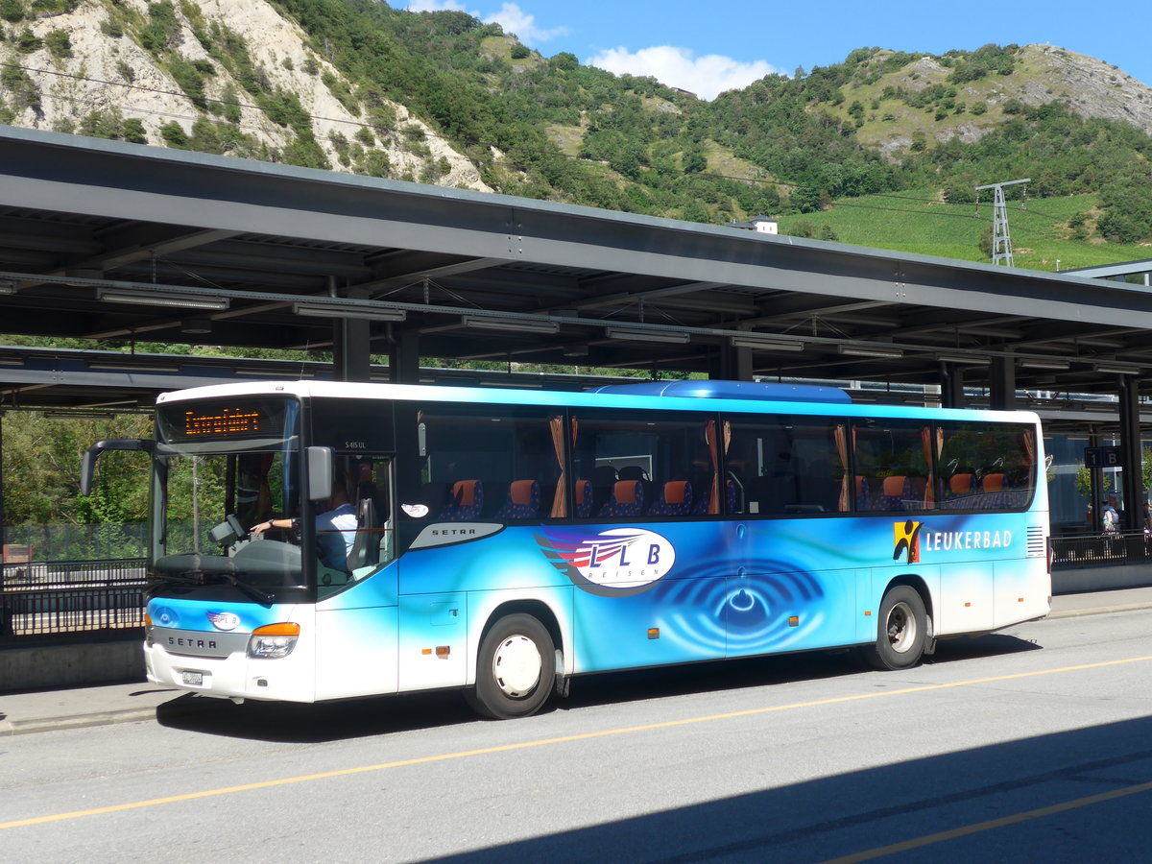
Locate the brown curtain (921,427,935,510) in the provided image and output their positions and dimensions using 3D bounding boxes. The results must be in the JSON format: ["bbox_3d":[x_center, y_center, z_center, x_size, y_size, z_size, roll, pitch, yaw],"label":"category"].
[{"bbox_3d":[4.219,0.432,21.950,0.175,0.986,0.090,1,-2,-44],"label":"brown curtain"}]

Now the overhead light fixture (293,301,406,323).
[{"bbox_3d":[-2.636,-1.399,21.339,1.540,0.130,0.120,1,-3,-44],"label":"overhead light fixture"}]

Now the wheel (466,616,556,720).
[{"bbox_3d":[-0.666,2.195,17.188,1.000,1.000,0.300,1,-2,-44],"label":"wheel"}]

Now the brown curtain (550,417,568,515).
[{"bbox_3d":[-0.175,0.341,18.052,0.220,0.990,0.080,1,-3,-44],"label":"brown curtain"}]

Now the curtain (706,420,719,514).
[{"bbox_3d":[1.442,0.359,19.249,0.150,0.985,0.090,1,-2,-44],"label":"curtain"}]

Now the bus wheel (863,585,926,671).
[{"bbox_3d":[3.747,2.317,21.761,1.020,1.020,0.320,1,-3,-44],"label":"bus wheel"}]

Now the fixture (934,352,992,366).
[{"bbox_3d":[6.355,-1.205,30.028,1.540,0.130,0.120,1,-3,-44],"label":"fixture"}]

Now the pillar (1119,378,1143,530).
[{"bbox_3d":[13.407,0.950,44.248,0.320,4.250,0.310,1,-2,-44],"label":"pillar"}]

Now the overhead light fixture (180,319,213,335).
[{"bbox_3d":[-5.333,-1.488,25.742,0.410,0.190,0.410,-1,-2,0],"label":"overhead light fixture"}]

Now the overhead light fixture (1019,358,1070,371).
[{"bbox_3d":[8.134,-1.166,31.748,1.540,0.130,0.120,1,-3,-44],"label":"overhead light fixture"}]

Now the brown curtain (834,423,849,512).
[{"bbox_3d":[3.013,0.398,20.777,0.157,0.998,0.090,1,-2,-44],"label":"brown curtain"}]

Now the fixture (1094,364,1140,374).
[{"bbox_3d":[9.923,-1.149,33.492,1.545,0.135,0.110,1,-2,-44],"label":"fixture"}]

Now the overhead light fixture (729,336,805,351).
[{"bbox_3d":[2.772,-1.271,26.535,1.545,0.135,0.110,1,-2,-44],"label":"overhead light fixture"}]

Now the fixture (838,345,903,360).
[{"bbox_3d":[4.573,-1.240,28.305,1.540,0.130,0.120,1,-3,-44],"label":"fixture"}]

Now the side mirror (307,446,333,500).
[{"bbox_3d":[-2.187,0.357,15.645,0.230,0.475,0.120,-2,-3,31],"label":"side mirror"}]

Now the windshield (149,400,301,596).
[{"bbox_3d":[-3.306,0.634,16.601,0.420,1.810,2.400,1,-3,-44],"label":"windshield"}]

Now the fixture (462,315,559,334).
[{"bbox_3d":[-0.815,-1.345,23.046,1.545,0.135,0.110,1,-2,-44],"label":"fixture"}]

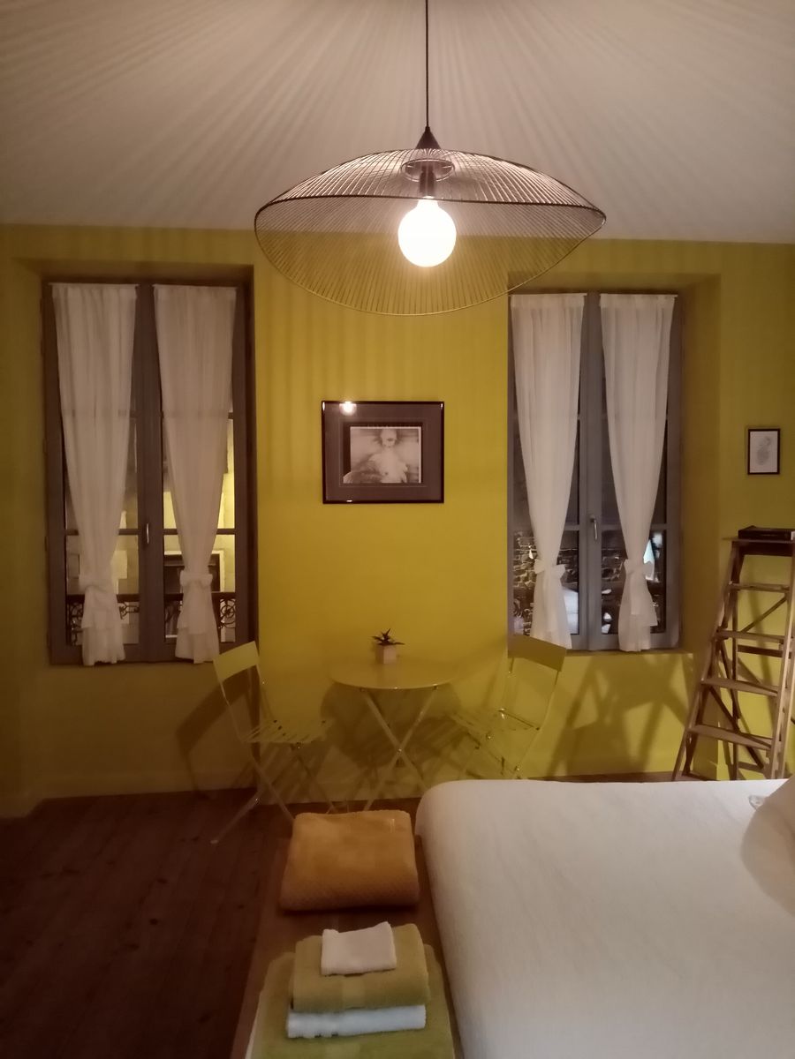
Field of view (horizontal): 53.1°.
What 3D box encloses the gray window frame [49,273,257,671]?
[{"bbox_3d":[-1.303,-0.301,4.196,1.046,1.987,0.080,-1,2,-6],"label":"gray window frame"}]

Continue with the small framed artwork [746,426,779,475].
[{"bbox_3d":[1.900,-0.405,4.141,0.179,0.245,0.020,-1,2,-6],"label":"small framed artwork"}]

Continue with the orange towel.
[{"bbox_3d":[-0.146,0.943,2.305,0.365,0.085,0.435,-1,2,-6],"label":"orange towel"}]

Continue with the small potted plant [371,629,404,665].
[{"bbox_3d":[-0.050,0.574,3.907,0.155,0.169,0.145,-1,2,-6],"label":"small potted plant"}]

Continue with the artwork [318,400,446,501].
[{"bbox_3d":[-0.069,-0.379,3.949,0.601,0.506,0.024,-1,2,-6],"label":"artwork"}]

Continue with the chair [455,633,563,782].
[{"bbox_3d":[0.511,0.963,3.832,0.450,0.820,0.420,-1,2,-23],"label":"chair"}]

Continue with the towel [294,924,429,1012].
[{"bbox_3d":[-0.074,0.850,1.562,0.247,0.065,0.175,-1,2,-6],"label":"towel"}]

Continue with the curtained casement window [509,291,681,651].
[{"bbox_3d":[1.067,-0.313,4.425,1.024,1.977,0.080,-1,2,-6],"label":"curtained casement window"}]

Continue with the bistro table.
[{"bbox_3d":[-0.022,1.022,3.741,0.590,0.715,0.590,-1,2,-6],"label":"bistro table"}]

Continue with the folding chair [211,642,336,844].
[{"bbox_3d":[-0.558,0.975,3.709,0.450,0.820,0.420,0,2,9],"label":"folding chair"}]

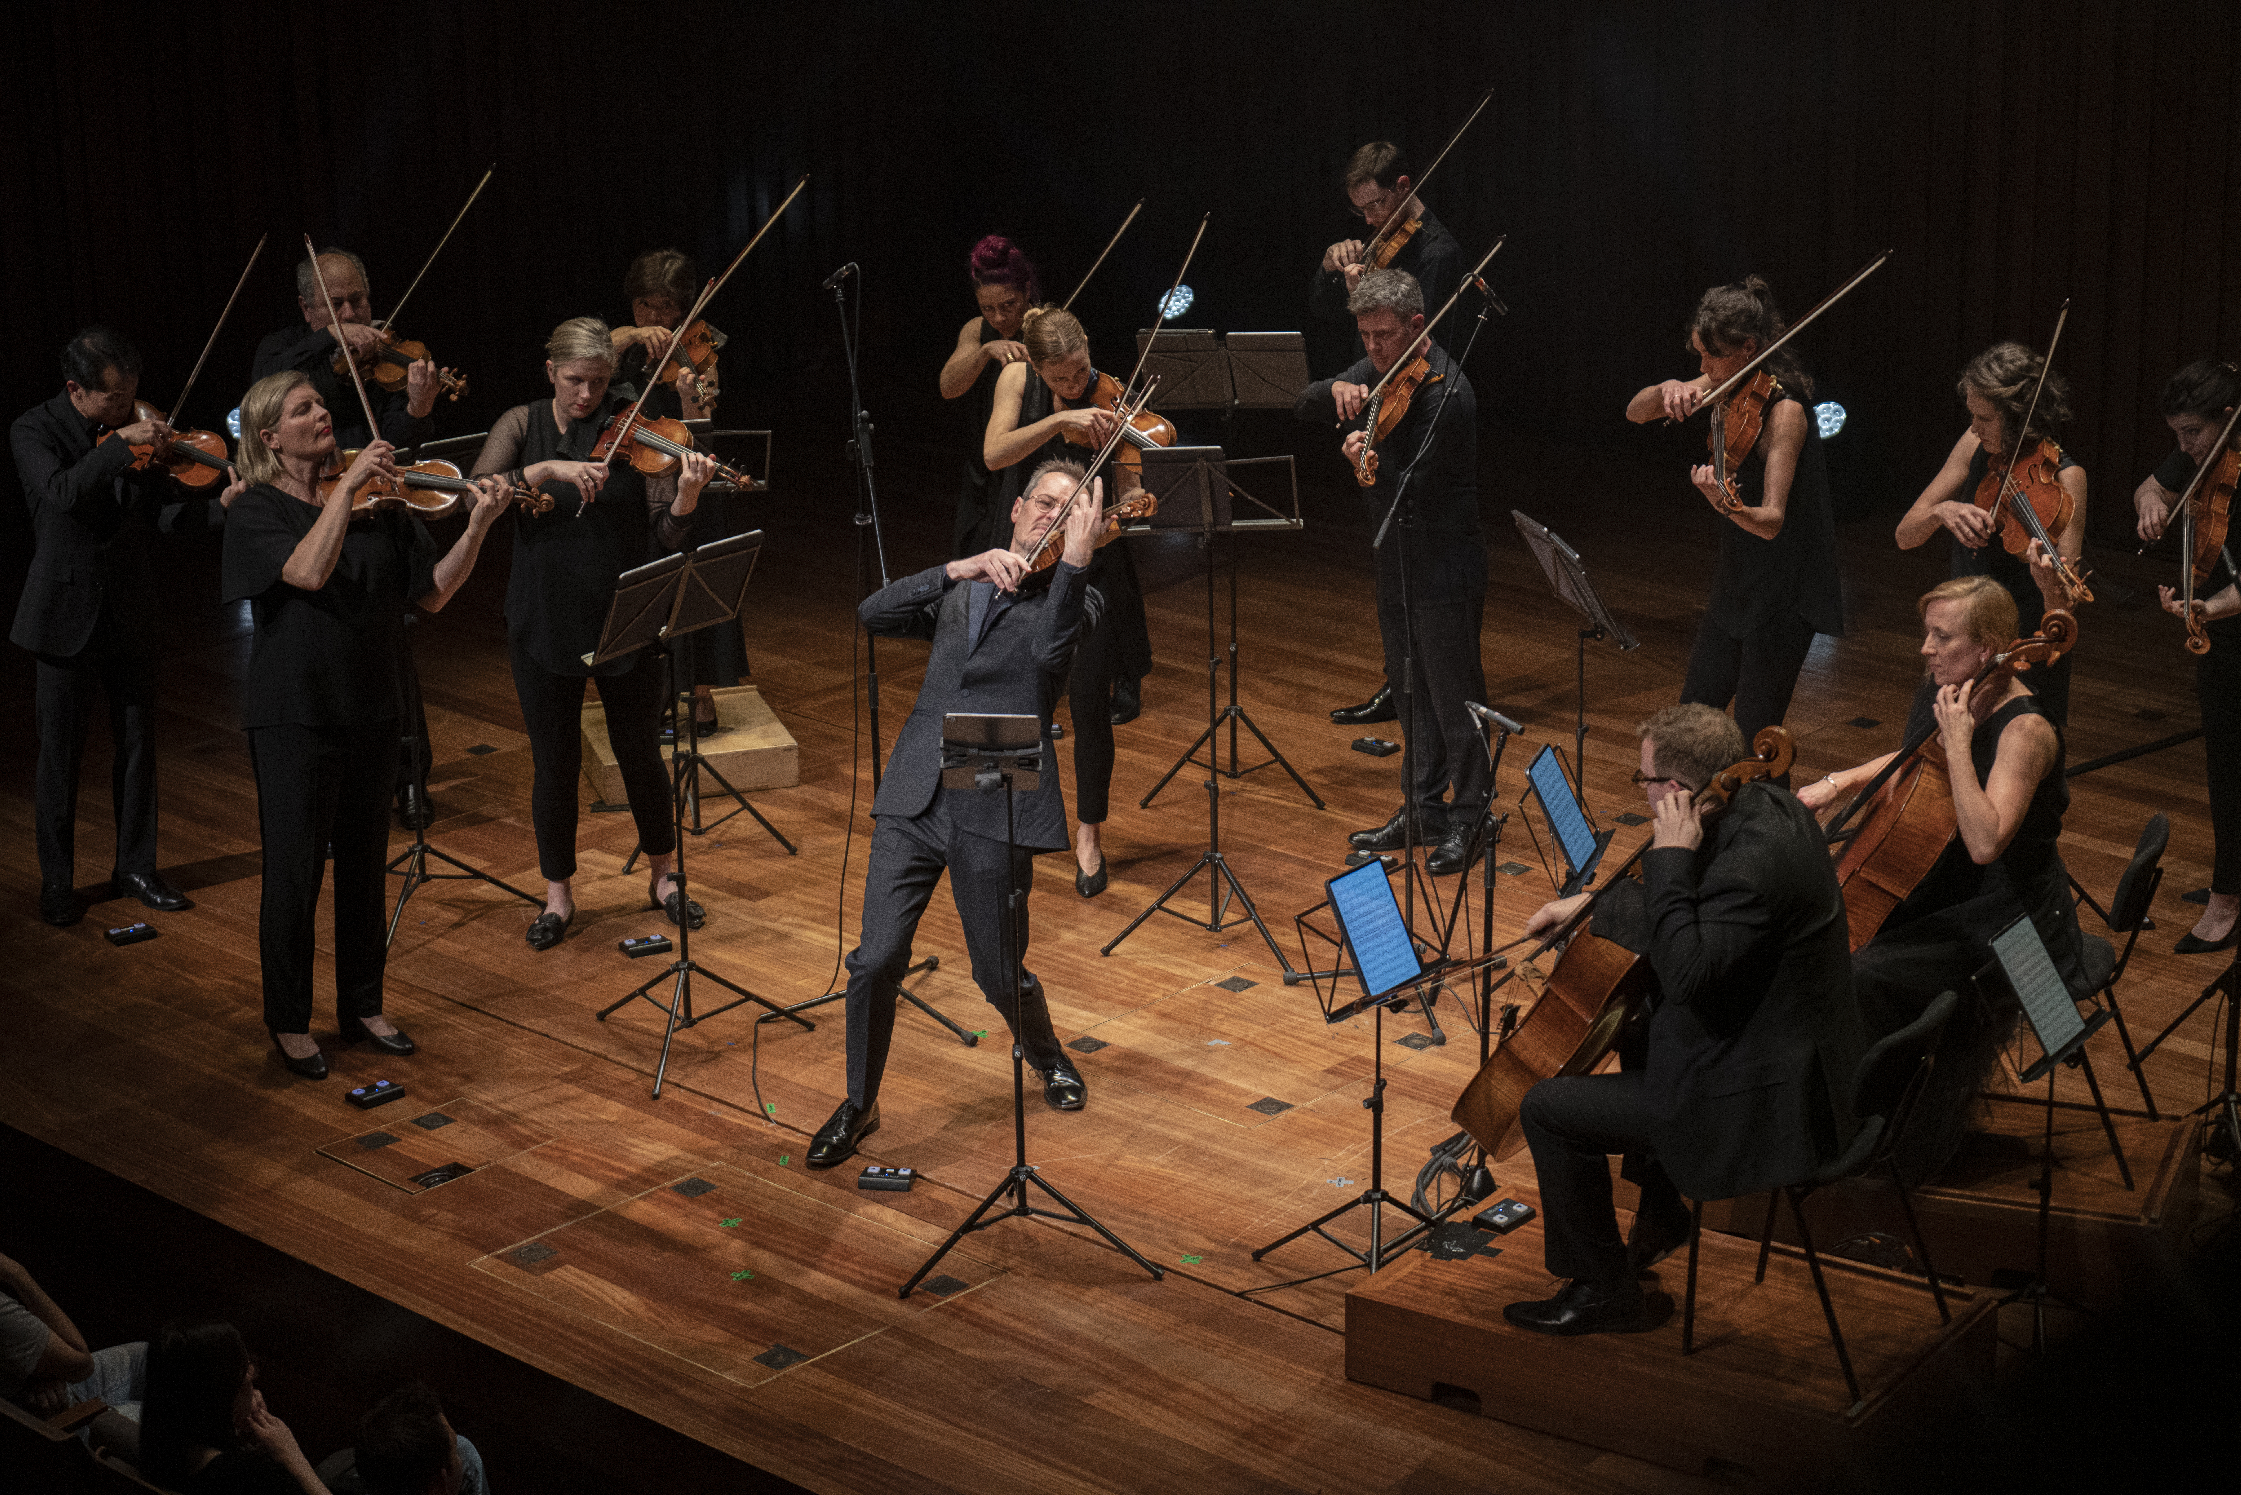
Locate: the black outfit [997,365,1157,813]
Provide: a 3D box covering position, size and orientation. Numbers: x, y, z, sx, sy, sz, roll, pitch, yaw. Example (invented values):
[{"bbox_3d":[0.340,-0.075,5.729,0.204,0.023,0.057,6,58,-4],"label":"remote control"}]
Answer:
[{"bbox_3d":[-0.126,-0.405,12.290,0.460,1.357,0.380,-8,19,-21],"label":"black outfit"}]

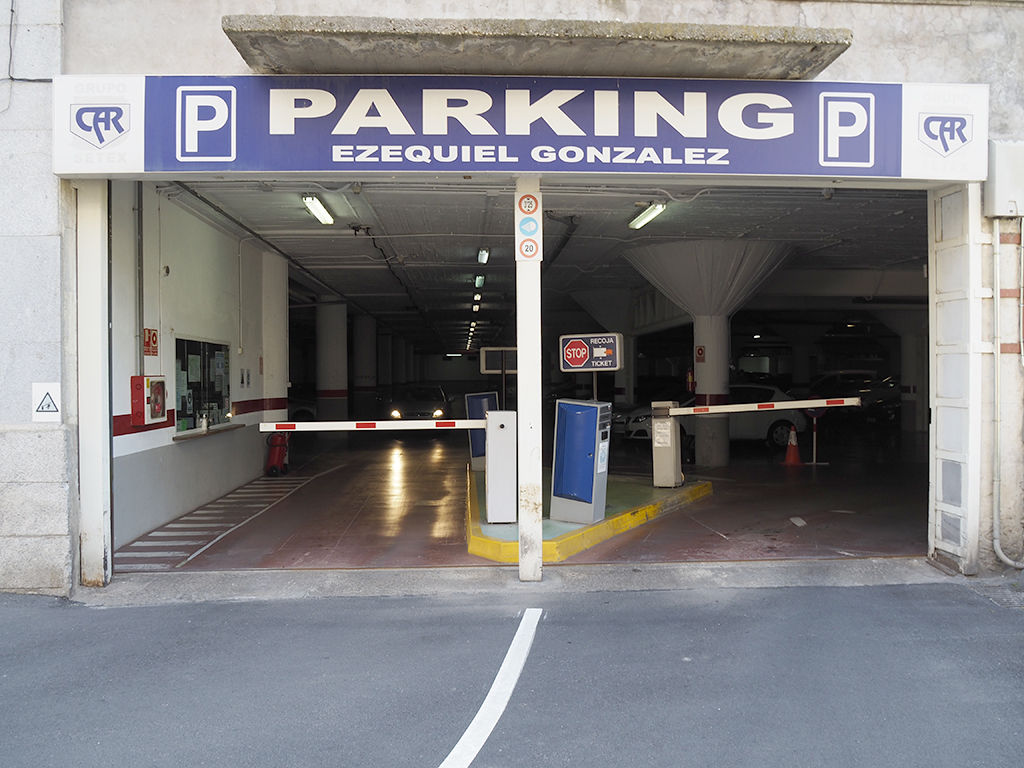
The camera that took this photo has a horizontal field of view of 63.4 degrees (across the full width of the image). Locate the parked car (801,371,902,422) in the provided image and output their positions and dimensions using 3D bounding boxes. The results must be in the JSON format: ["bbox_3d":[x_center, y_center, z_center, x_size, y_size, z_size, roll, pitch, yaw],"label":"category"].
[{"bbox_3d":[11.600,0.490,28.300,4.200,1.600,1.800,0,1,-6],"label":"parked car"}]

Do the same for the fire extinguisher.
[{"bbox_3d":[-3.790,1.101,13.500,0.320,0.810,0.320,0,1,19],"label":"fire extinguisher"}]

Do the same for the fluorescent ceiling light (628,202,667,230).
[{"bbox_3d":[1.840,-2.286,11.250,0.150,0.110,1.420,0,1,-3],"label":"fluorescent ceiling light"}]

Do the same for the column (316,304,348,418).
[{"bbox_3d":[-4.710,-0.423,21.700,0.820,3.750,0.820,0,1,-3],"label":"column"}]

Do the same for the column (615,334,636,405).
[{"bbox_3d":[3.070,0.009,22.300,0.600,2.750,0.600,0,1,-3],"label":"column"}]

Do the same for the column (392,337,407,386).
[{"bbox_3d":[-5.824,-0.587,42.500,0.740,3.700,0.740,0,1,-3],"label":"column"}]

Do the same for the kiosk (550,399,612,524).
[{"bbox_3d":[0.690,0.773,8.290,0.550,1.190,0.330,0,1,31],"label":"kiosk"}]

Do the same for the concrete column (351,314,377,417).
[{"bbox_3d":[-4.980,-0.439,28.200,0.750,3.550,0.720,0,1,-3],"label":"concrete column"}]

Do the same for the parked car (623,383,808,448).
[{"bbox_3d":[4.390,0.708,18.170,4.080,1.445,1.710,0,1,-10],"label":"parked car"}]

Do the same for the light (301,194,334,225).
[{"bbox_3d":[-2.523,-2.258,10.800,0.150,0.110,1.420,0,1,-3],"label":"light"}]

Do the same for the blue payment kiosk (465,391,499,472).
[{"bbox_3d":[-0.444,0.736,12.900,0.530,1.190,0.330,0,1,-3],"label":"blue payment kiosk"}]

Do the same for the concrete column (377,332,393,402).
[{"bbox_3d":[-5.486,-0.499,35.500,0.740,3.650,0.740,0,1,-3],"label":"concrete column"}]

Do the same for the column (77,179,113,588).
[{"bbox_3d":[-3.290,-0.015,6.550,0.190,3.200,0.180,0,1,-3],"label":"column"}]

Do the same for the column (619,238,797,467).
[{"bbox_3d":[3.600,-0.457,15.100,3.100,3.850,3.100,0,1,-3],"label":"column"}]

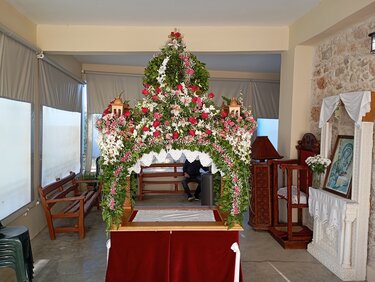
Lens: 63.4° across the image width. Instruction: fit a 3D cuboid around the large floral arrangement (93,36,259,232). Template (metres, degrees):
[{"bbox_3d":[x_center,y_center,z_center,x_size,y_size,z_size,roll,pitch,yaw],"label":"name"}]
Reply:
[{"bbox_3d":[-0.110,-0.171,3.100,1.400,1.870,0.900,1,3,-3],"label":"large floral arrangement"}]

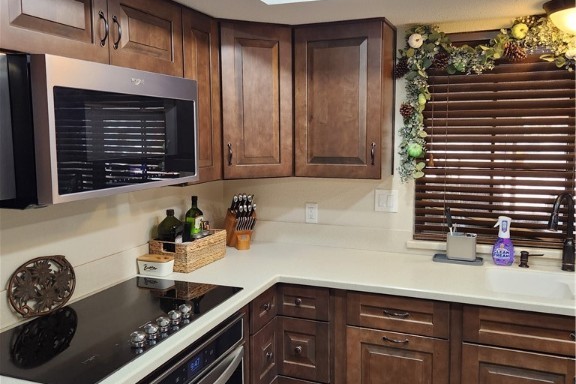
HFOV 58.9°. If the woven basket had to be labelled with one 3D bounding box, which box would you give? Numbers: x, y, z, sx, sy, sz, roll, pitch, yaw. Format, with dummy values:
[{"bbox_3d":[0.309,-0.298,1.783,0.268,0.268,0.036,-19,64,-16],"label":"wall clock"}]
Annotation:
[{"bbox_3d":[-0.506,0.299,2.672,0.215,0.140,0.380,2,7,22],"label":"woven basket"}]

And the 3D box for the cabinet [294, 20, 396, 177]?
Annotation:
[{"bbox_3d":[0.303,-0.466,2.667,0.455,0.760,0.330,2,7,22],"label":"cabinet"}]

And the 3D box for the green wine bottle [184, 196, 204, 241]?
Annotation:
[{"bbox_3d":[-0.497,0.191,2.764,0.088,0.320,0.088,2,7,22],"label":"green wine bottle"}]

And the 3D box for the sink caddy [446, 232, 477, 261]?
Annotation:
[{"bbox_3d":[0.913,0.289,2.678,0.137,0.122,0.068,2,7,22],"label":"sink caddy"}]

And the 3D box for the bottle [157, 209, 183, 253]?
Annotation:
[{"bbox_3d":[-0.582,0.233,2.586,0.115,0.285,0.115,2,7,22],"label":"bottle"}]

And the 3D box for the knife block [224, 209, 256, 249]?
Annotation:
[{"bbox_3d":[-0.287,0.199,3.027,0.115,0.250,0.190,-3,7,-24],"label":"knife block"}]

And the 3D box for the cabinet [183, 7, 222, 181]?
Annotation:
[{"bbox_3d":[-0.531,-0.425,2.382,0.328,0.760,0.310,2,7,22],"label":"cabinet"}]

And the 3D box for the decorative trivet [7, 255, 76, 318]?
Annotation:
[{"bbox_3d":[-0.903,0.349,1.889,0.025,0.212,0.288,-7,4,23],"label":"decorative trivet"}]

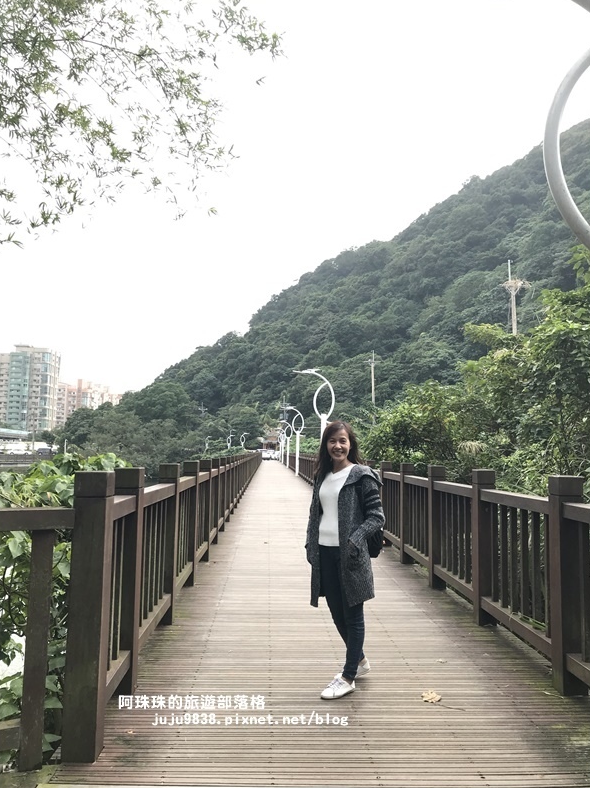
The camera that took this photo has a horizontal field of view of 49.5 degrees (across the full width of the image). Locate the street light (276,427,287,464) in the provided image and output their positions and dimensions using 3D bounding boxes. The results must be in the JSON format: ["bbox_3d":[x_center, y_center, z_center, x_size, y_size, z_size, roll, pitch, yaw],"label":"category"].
[{"bbox_3d":[-1.577,5.881,71.757,1.310,3.970,0.270,1,-5,-2],"label":"street light"}]

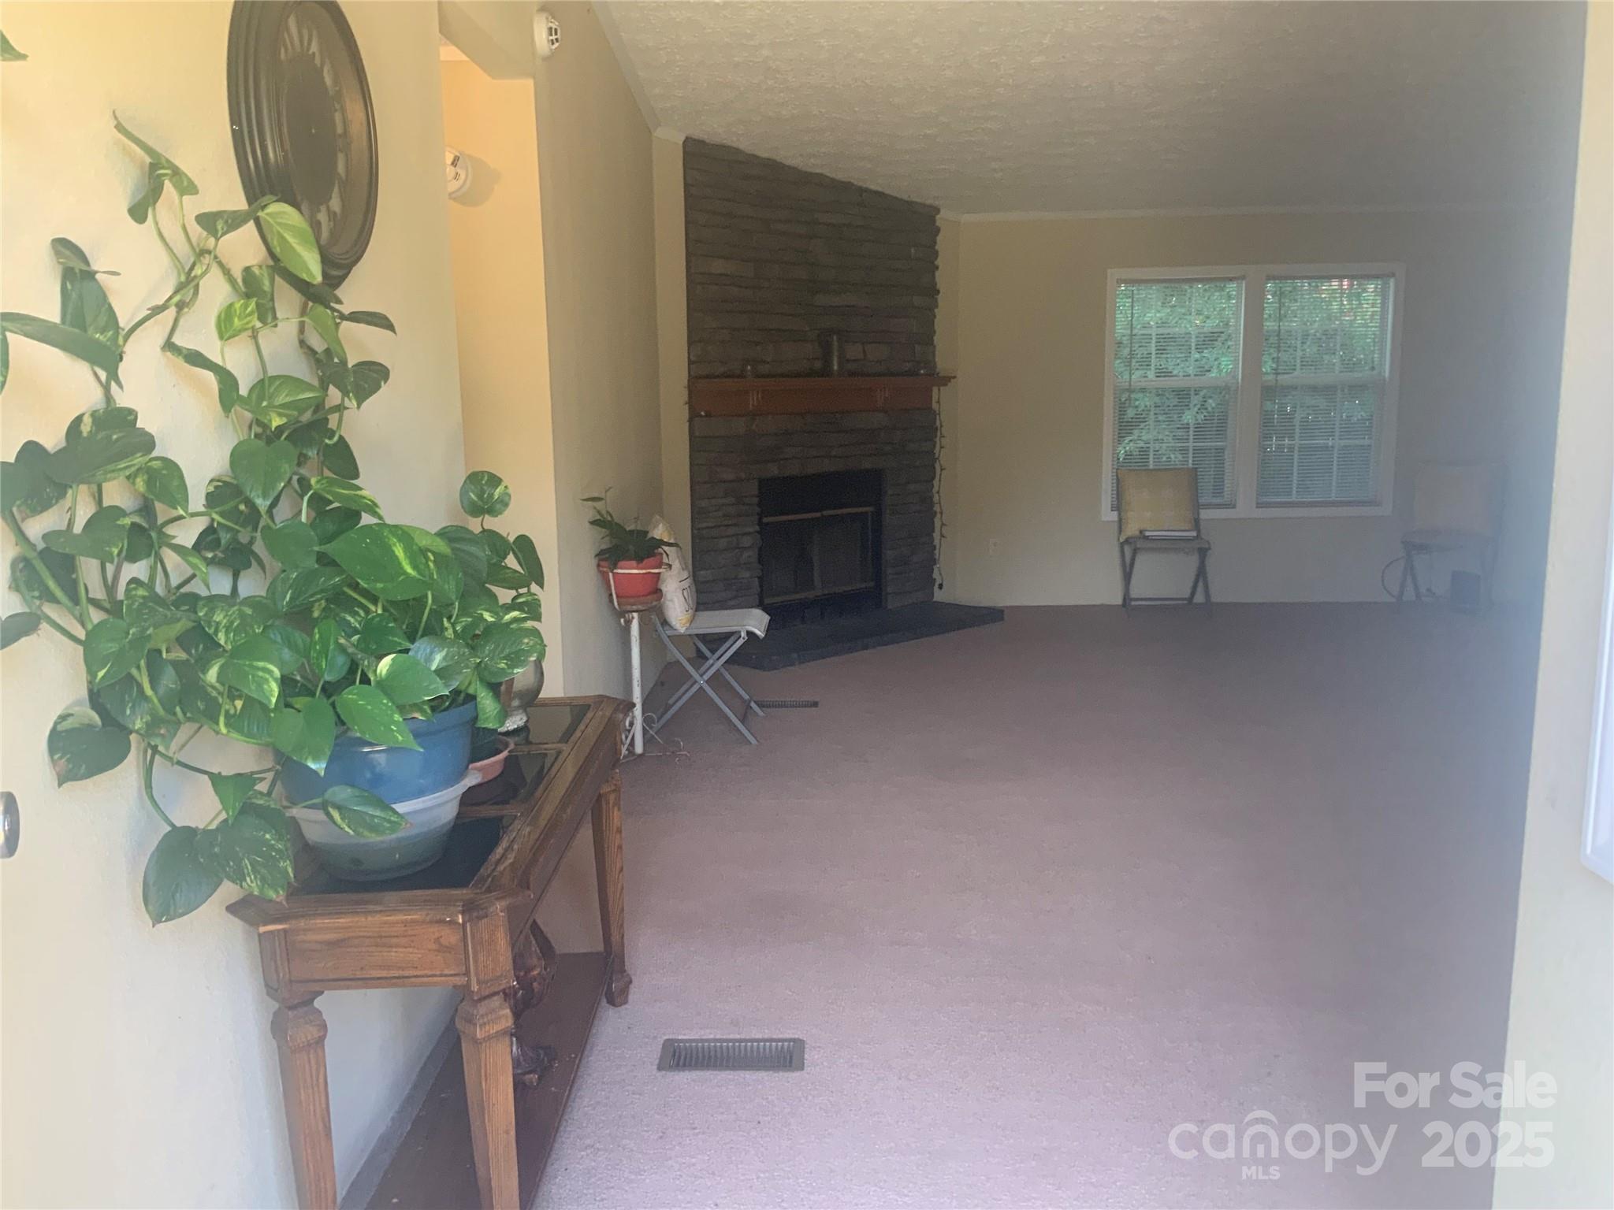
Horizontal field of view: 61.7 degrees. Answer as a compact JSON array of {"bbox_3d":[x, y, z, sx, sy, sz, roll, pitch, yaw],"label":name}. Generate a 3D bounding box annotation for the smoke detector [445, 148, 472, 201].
[{"bbox_3d":[-1.047,-1.254,3.913,0.142,0.142,0.050,-1,9,2],"label":"smoke detector"}]

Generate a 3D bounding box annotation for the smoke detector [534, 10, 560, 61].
[{"bbox_3d":[-0.759,-1.665,3.945,0.050,0.135,0.135,-1,9,2],"label":"smoke detector"}]

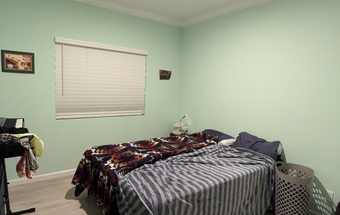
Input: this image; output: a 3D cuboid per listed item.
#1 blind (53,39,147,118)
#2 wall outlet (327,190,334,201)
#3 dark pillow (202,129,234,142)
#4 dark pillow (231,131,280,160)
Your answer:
[{"bbox_3d":[-1.022,-0.415,3.393,1.476,1.153,0.086,-2,7,-36],"label":"blind"},{"bbox_3d":[1.746,0.981,2.286,0.016,0.114,0.070,-2,7,-36],"label":"wall outlet"},{"bbox_3d":[0.705,0.436,3.340,0.394,0.146,0.657,-2,7,-36],"label":"dark pillow"},{"bbox_3d":[1.116,0.480,2.759,0.402,0.212,0.642,-2,7,-36],"label":"dark pillow"}]

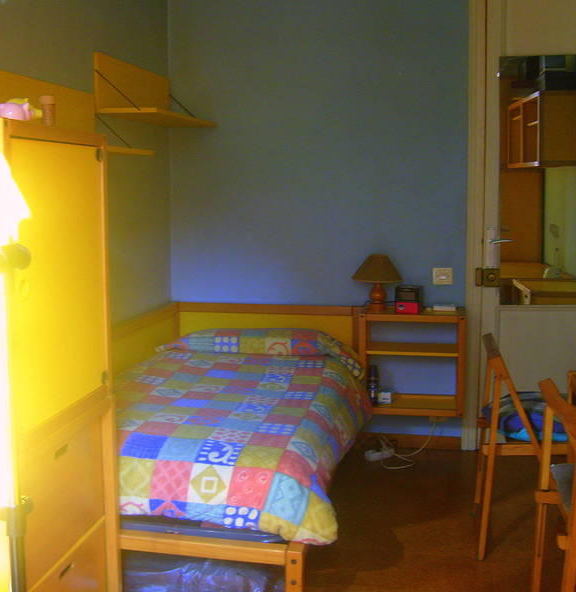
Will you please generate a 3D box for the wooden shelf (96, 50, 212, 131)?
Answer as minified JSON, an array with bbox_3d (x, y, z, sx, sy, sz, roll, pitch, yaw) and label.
[{"bbox_3d":[-0.587,-0.932,3.726,0.261,0.267,0.884,1,8,11],"label":"wooden shelf"}]

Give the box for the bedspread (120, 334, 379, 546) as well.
[{"bbox_3d":[-0.252,0.435,3.203,1.112,0.328,1.849,1,8,11],"label":"bedspread"}]

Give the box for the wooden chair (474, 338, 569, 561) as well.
[{"bbox_3d":[0.934,0.559,3.008,0.449,0.770,0.449,1,8,11],"label":"wooden chair"}]

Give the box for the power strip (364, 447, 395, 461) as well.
[{"bbox_3d":[0.450,0.799,4.038,0.165,0.042,0.055,-6,9,-33],"label":"power strip"}]

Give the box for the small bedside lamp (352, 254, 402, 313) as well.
[{"bbox_3d":[0.448,-0.063,3.937,0.247,0.278,0.247,1,8,11],"label":"small bedside lamp"}]

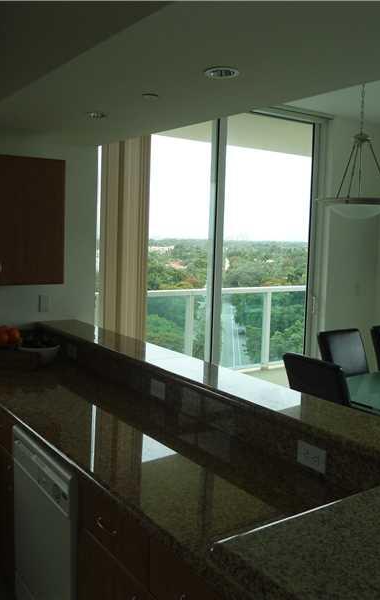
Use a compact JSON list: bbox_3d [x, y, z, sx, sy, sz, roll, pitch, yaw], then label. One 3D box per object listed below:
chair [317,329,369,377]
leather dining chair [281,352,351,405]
[{"bbox_3d":[1.248,0.764,4.218,0.440,1.000,0.580,-3,8,-34],"label":"chair"},{"bbox_3d":[0.895,0.829,3.542,0.580,1.000,0.440,-3,8,-34],"label":"leather dining chair"}]

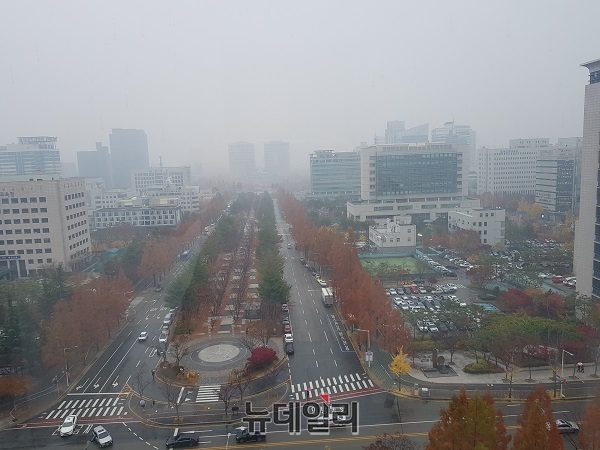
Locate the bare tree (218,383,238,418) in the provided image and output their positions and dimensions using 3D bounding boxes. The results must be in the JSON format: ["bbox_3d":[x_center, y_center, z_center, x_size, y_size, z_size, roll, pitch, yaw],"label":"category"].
[{"bbox_3d":[-12.233,29.428,75.570,3.350,6.460,3.350,-3,8,-4],"label":"bare tree"}]

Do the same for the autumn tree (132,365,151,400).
[{"bbox_3d":[-29.285,28.844,83.026,3.320,6.860,3.320,-3,8,-4],"label":"autumn tree"}]

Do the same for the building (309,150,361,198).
[{"bbox_3d":[32.140,-43.550,417.280,46.950,48.020,20.000,-3,8,-4],"label":"building"}]

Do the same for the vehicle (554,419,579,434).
[{"bbox_3d":[39.364,30.407,68.242,4.550,1.480,1.850,-2,8,-4],"label":"vehicle"}]

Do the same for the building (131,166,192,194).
[{"bbox_3d":[-130.336,-33.773,428.599,49.000,41.400,24.000,-3,8,-4],"label":"building"}]

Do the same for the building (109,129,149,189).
[{"bbox_3d":[-253.726,-92.749,672.963,43.000,99.000,34.000,-3,8,-4],"label":"building"}]

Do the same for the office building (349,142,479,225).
[{"bbox_3d":[71.360,-26.690,288.940,79.970,48.820,26.000,-3,8,-4],"label":"office building"}]

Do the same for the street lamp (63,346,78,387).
[{"bbox_3d":[-43.806,27.400,86.937,2.700,7.600,0.400,-2,8,-4],"label":"street lamp"}]

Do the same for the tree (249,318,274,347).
[{"bbox_3d":[-8.460,24.710,100.790,5.620,7.630,5.620,-3,8,-4],"label":"tree"}]

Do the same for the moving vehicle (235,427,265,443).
[{"bbox_3d":[-7.480,32.320,69.680,4.550,1.500,1.830,-3,8,-3],"label":"moving vehicle"}]

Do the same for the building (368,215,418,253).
[{"bbox_3d":[42.560,3.540,207.600,16.230,14.740,19.000,-3,8,-4],"label":"building"}]

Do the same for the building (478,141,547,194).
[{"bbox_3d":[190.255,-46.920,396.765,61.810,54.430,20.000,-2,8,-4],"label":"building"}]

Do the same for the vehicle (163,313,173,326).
[{"bbox_3d":[-36.147,25.942,123.871,1.850,1.650,4.600,-3,8,-4],"label":"vehicle"}]

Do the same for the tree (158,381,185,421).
[{"bbox_3d":[-21.332,29.446,75.434,3.930,7.180,3.930,-3,8,-4],"label":"tree"}]

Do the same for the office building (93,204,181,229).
[{"bbox_3d":[-116.862,-5.868,326.071,58.000,14.000,14.000,-2,8,2],"label":"office building"}]

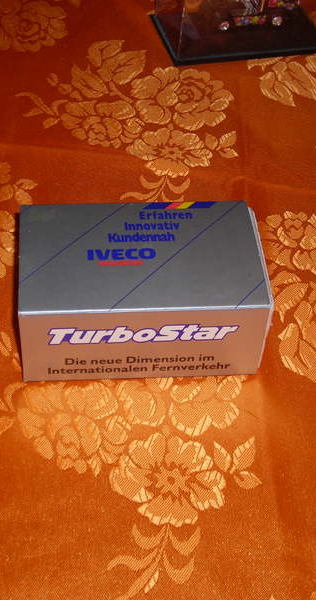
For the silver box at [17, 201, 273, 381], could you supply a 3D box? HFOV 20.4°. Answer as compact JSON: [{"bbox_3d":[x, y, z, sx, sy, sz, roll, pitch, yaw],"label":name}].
[{"bbox_3d":[-0.007,-0.005,0.344,0.091,0.038,0.059,-2,46,-6],"label":"silver box"}]

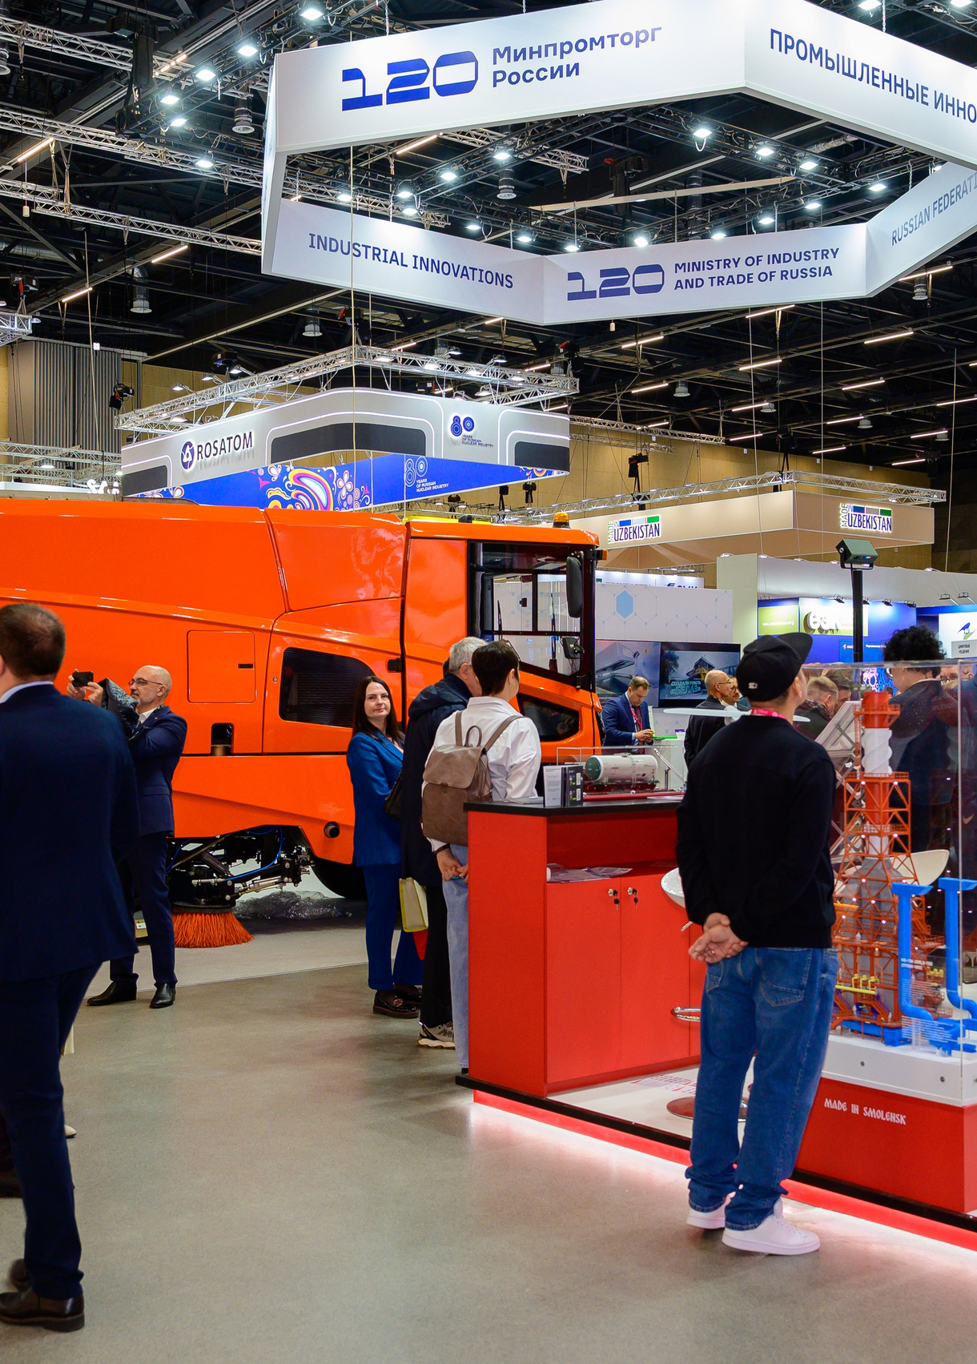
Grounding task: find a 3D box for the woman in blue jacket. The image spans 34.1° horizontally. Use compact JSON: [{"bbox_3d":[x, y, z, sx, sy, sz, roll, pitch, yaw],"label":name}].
[{"bbox_3d":[-0.509,0.812,8.100,0.340,1.690,0.450,0,-1,38],"label":"woman in blue jacket"}]

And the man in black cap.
[{"bbox_3d":[0.785,0.739,4.660,0.470,1.770,0.330,0,-1,36],"label":"man in black cap"}]

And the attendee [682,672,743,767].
[{"bbox_3d":[1.615,0.801,11.200,0.360,1.760,0.520,0,-1,-18],"label":"attendee"}]

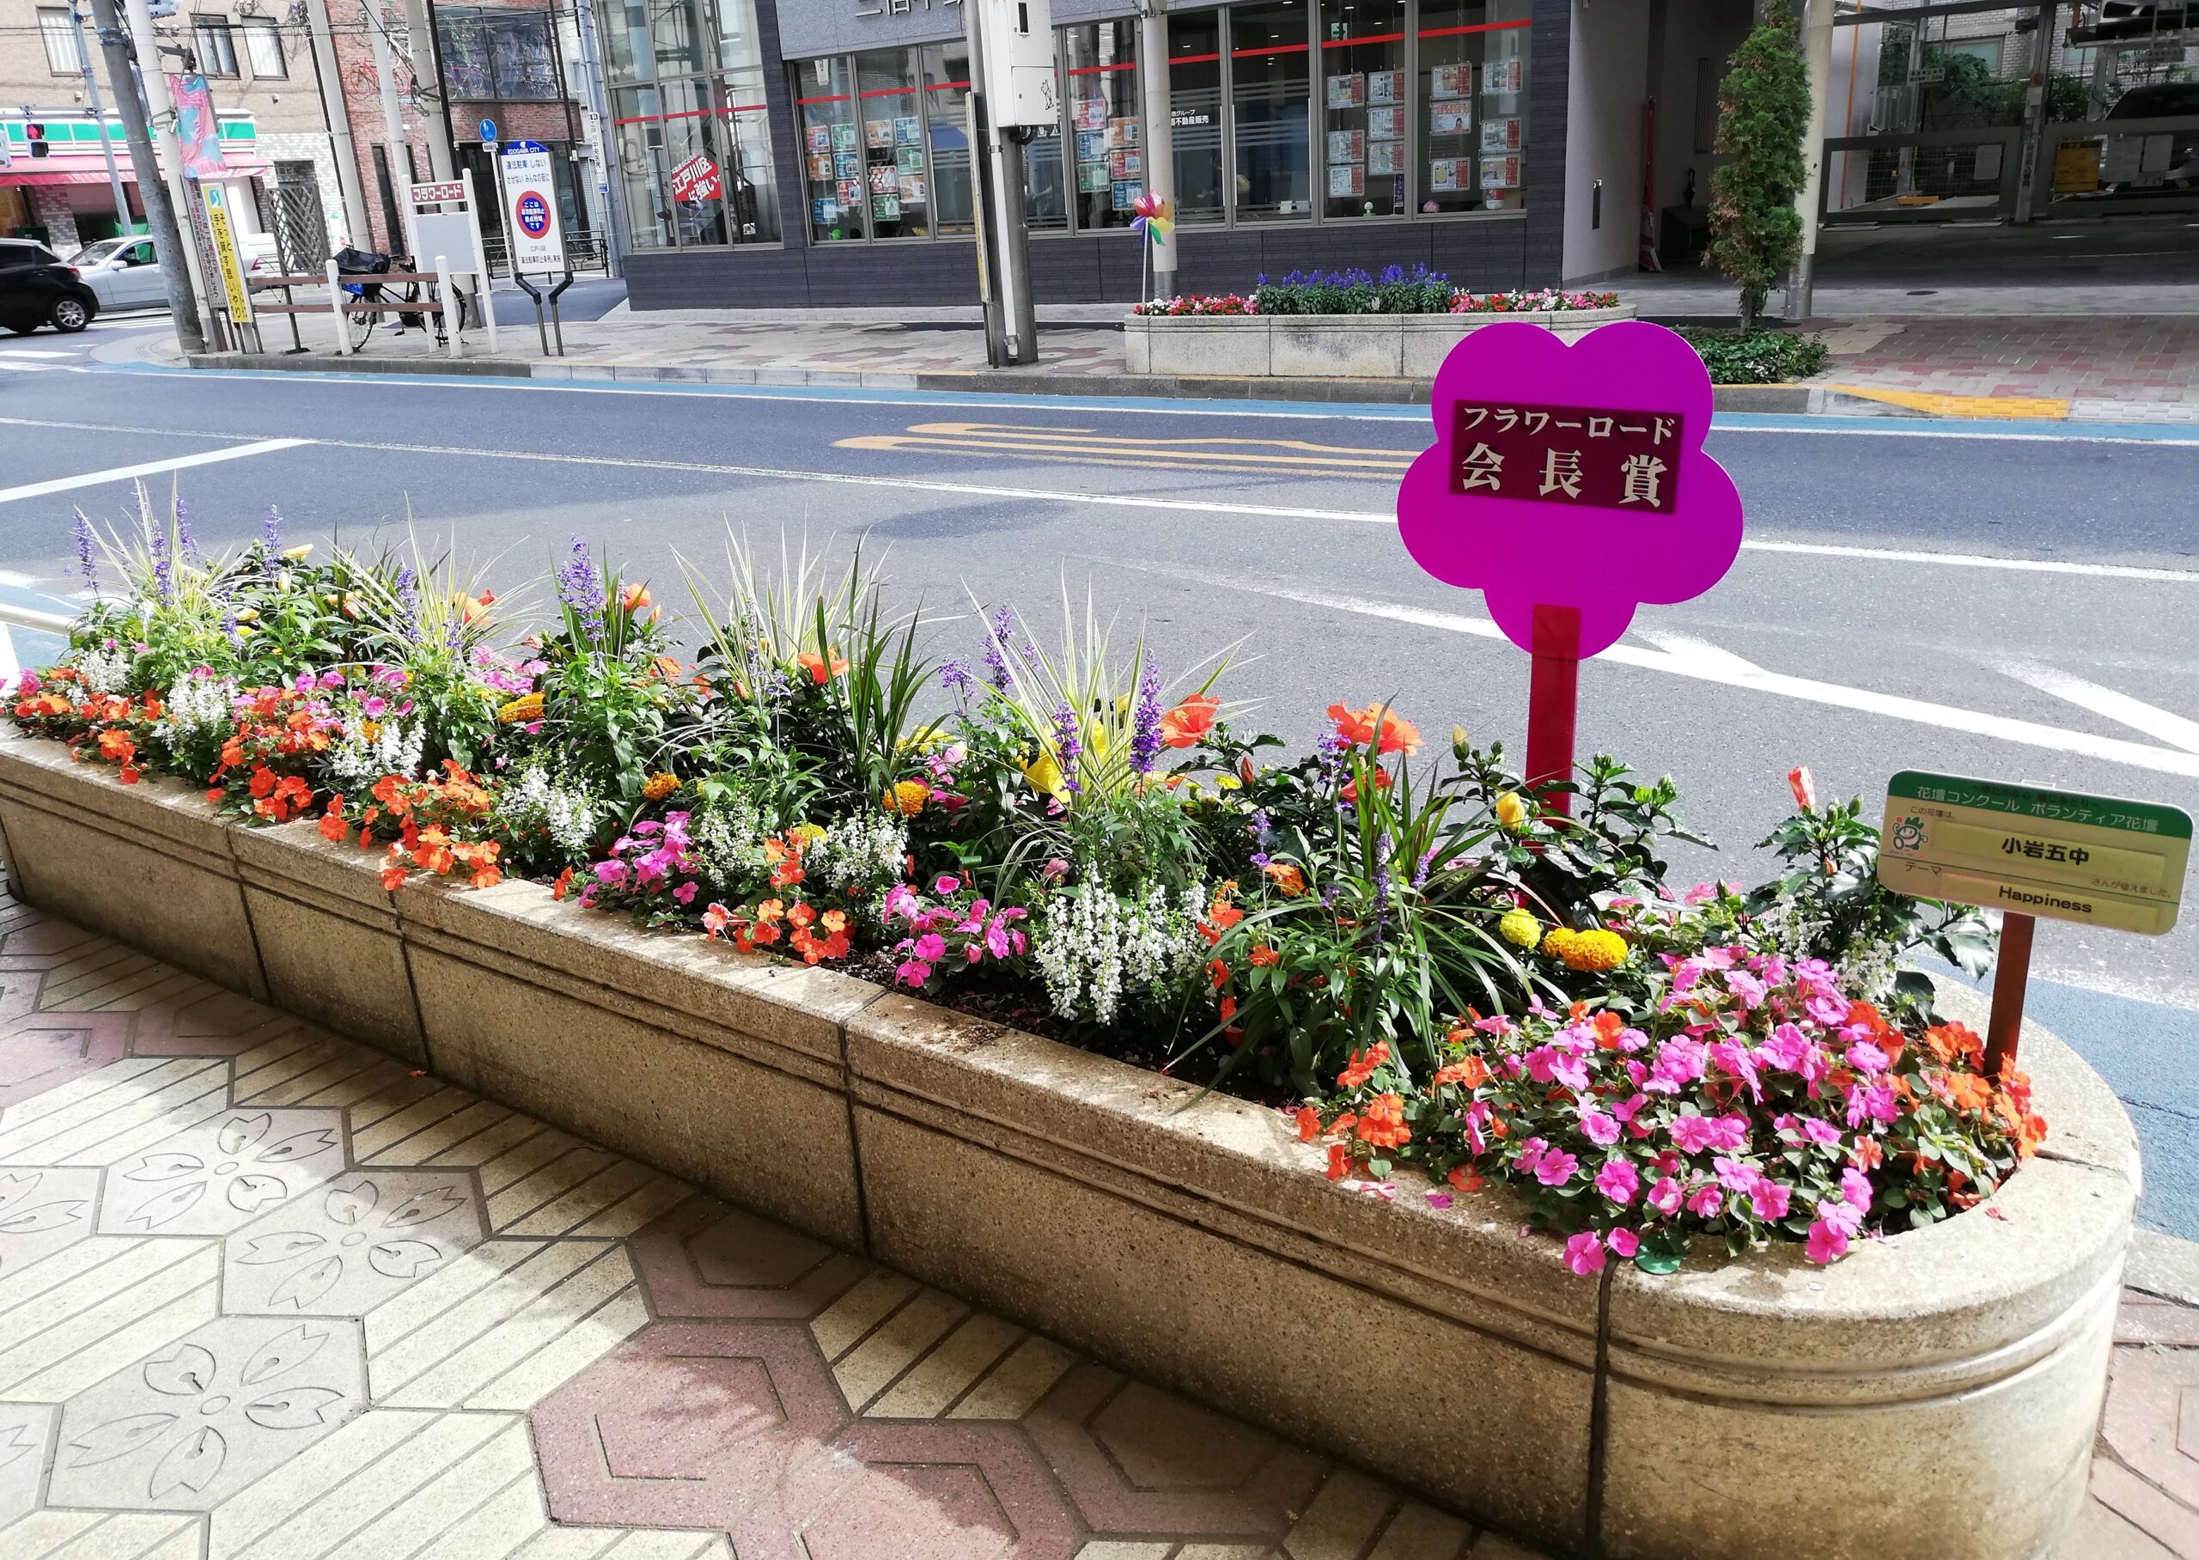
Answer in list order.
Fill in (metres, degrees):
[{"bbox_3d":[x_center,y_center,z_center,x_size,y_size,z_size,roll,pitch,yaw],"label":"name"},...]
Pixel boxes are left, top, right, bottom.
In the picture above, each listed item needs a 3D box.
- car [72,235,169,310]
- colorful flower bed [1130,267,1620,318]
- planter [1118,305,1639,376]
[{"bbox_3d":[-18.109,-9.373,30.908,1.740,1.440,4.500,10,24,32],"label":"car"},{"bbox_3d":[1.775,-3.335,11.249,3.600,0.300,0.660,11,25,34],"label":"colorful flower bed"},{"bbox_3d":[1.795,-3.026,11.362,3.800,0.400,0.800,11,25,34],"label":"planter"}]

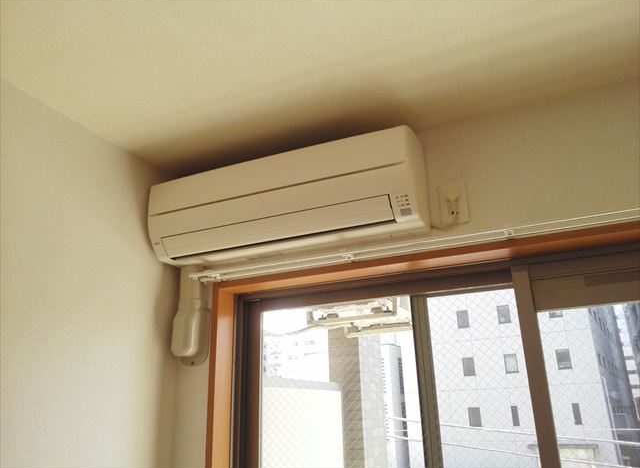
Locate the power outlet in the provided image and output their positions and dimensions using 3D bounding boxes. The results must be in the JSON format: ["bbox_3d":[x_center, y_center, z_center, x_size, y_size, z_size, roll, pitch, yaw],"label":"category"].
[{"bbox_3d":[0.356,-0.085,1.335,0.074,0.117,0.014,-10,-20,22],"label":"power outlet"}]

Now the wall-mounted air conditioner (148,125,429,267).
[{"bbox_3d":[-0.110,-0.090,1.447,0.797,0.268,0.206,-10,-20,22],"label":"wall-mounted air conditioner"}]

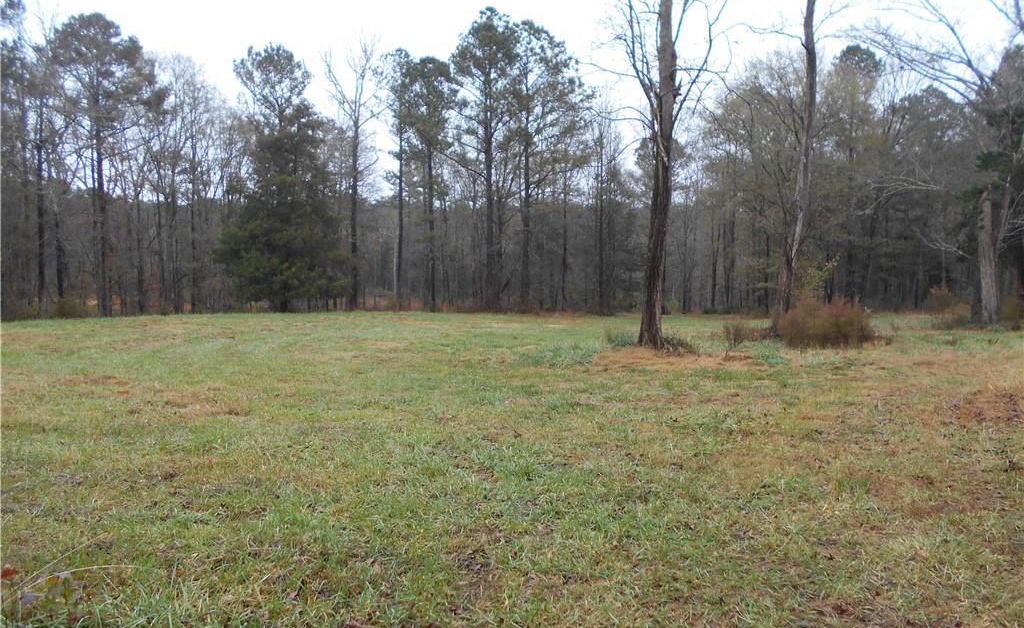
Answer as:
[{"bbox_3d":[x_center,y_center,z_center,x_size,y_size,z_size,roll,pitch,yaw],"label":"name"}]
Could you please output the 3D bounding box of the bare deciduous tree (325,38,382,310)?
[{"bbox_3d":[-10.304,-9.037,50.000,3.800,17.800,3.700,0,1,0],"label":"bare deciduous tree"}]

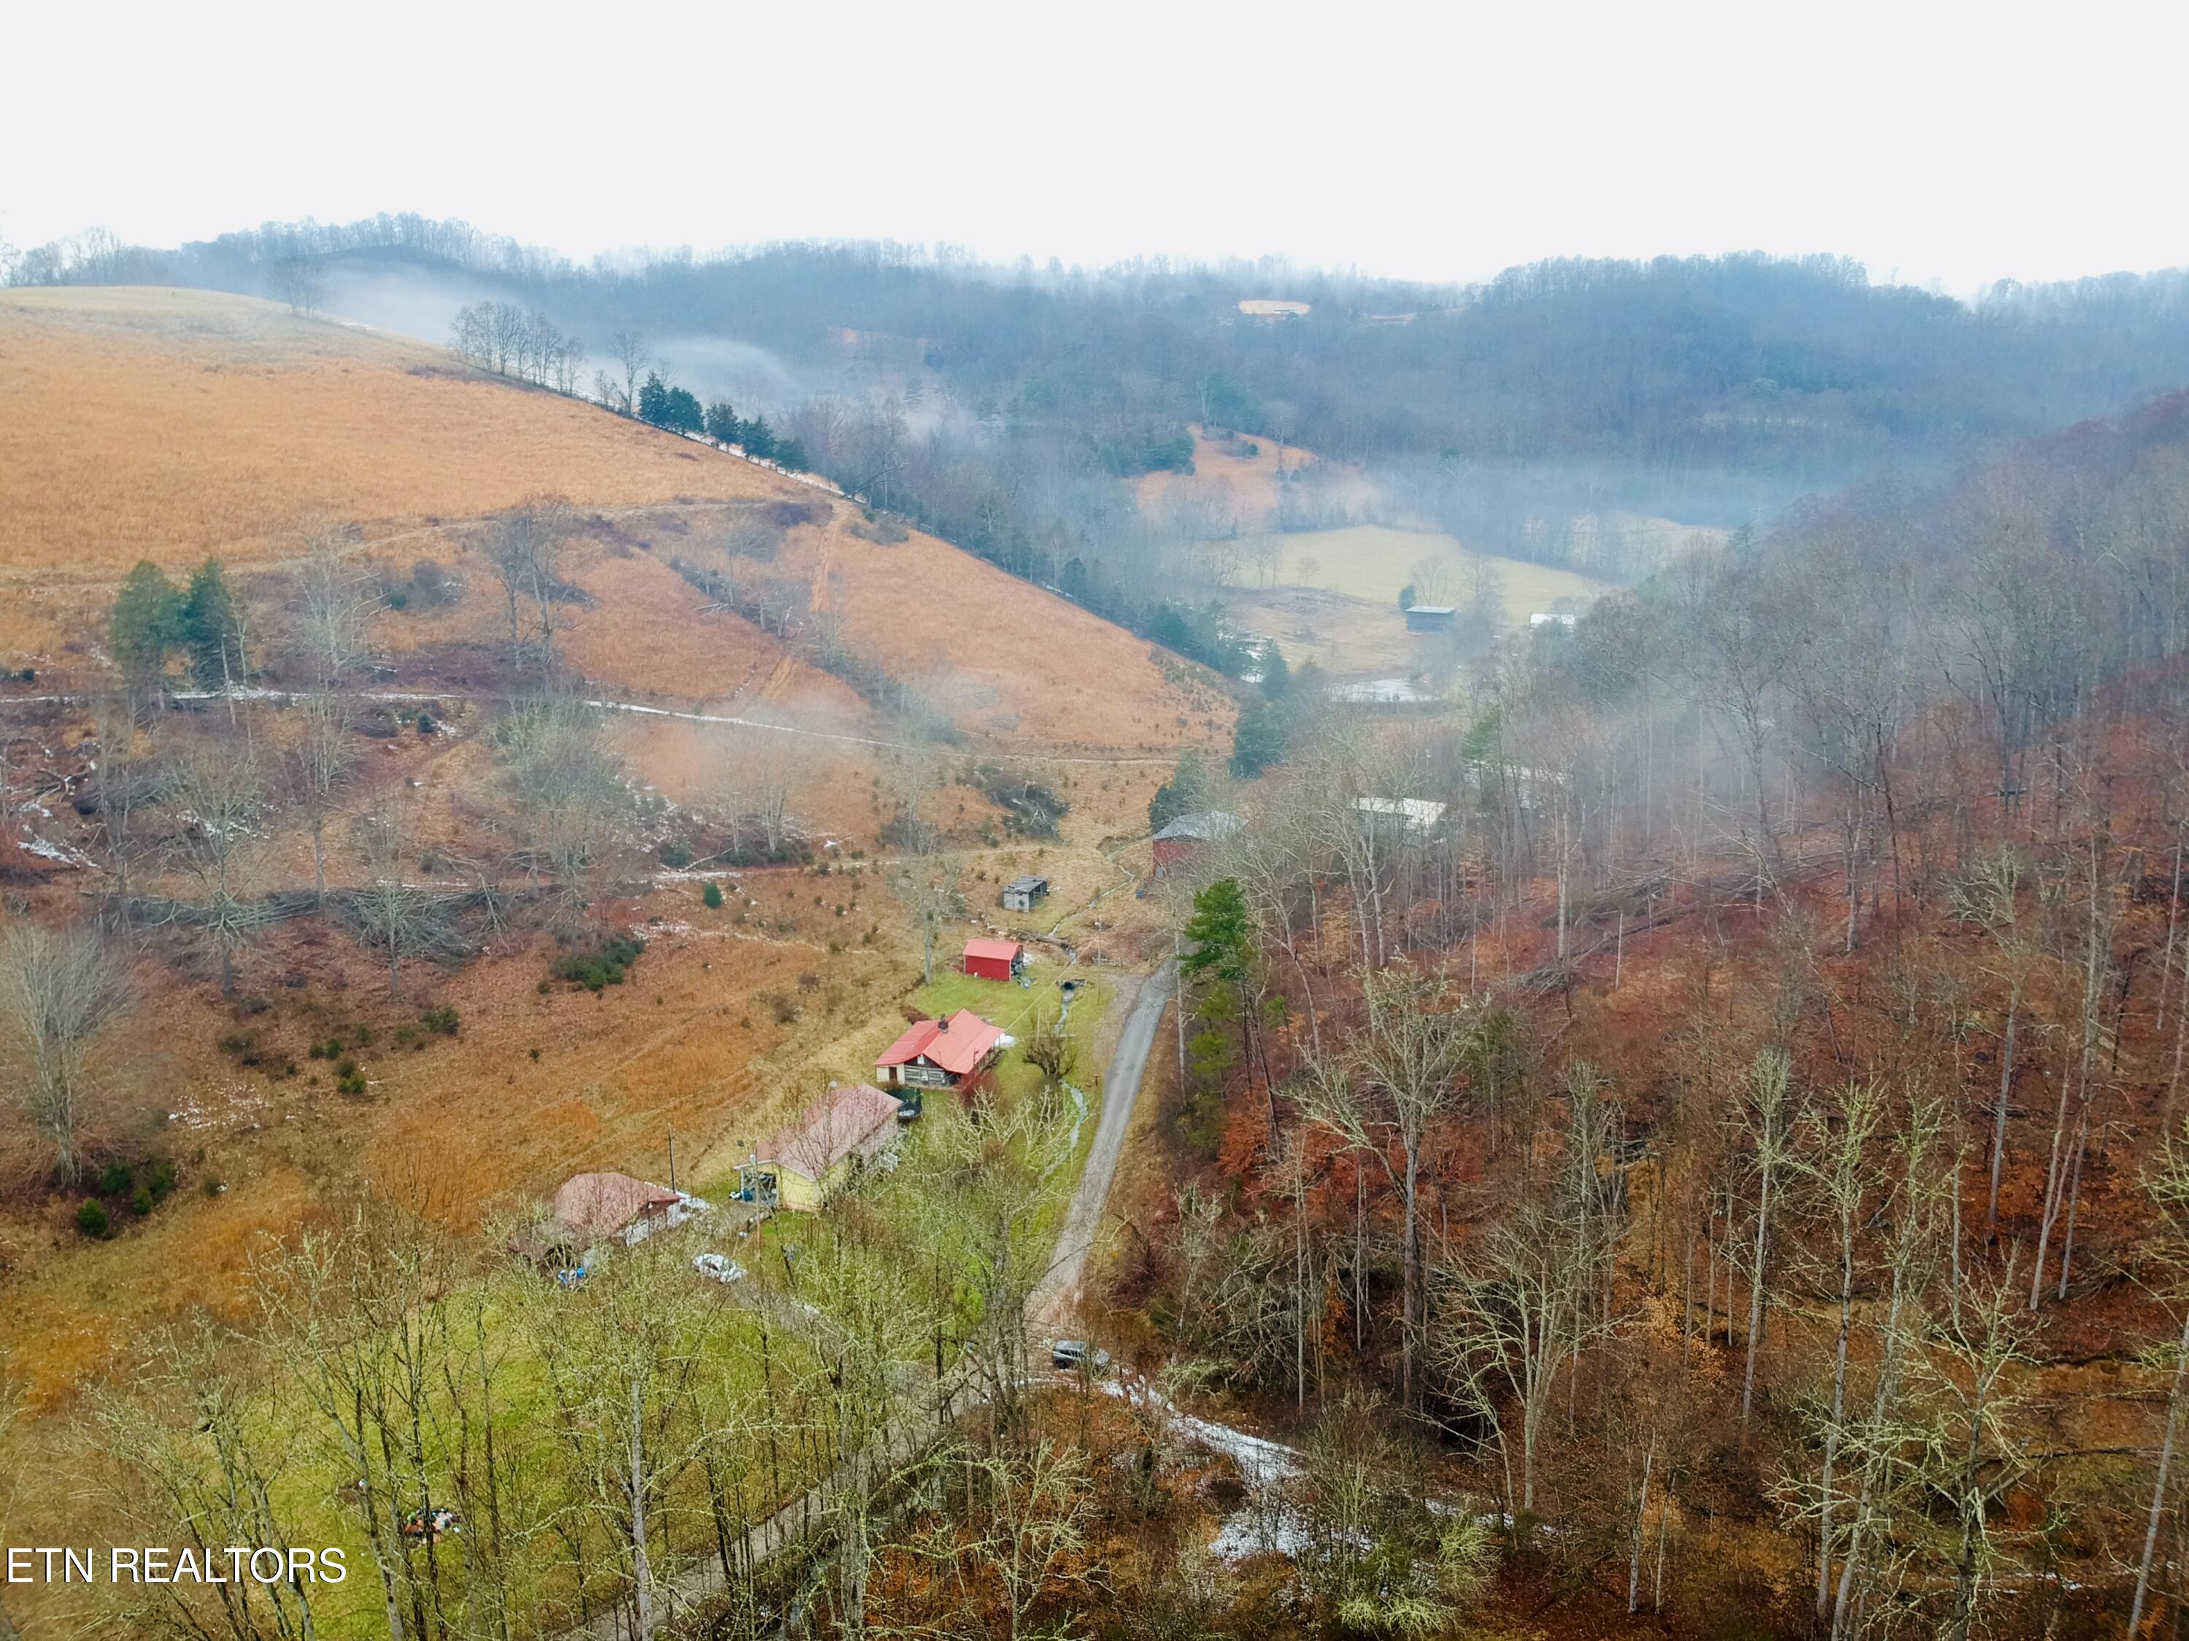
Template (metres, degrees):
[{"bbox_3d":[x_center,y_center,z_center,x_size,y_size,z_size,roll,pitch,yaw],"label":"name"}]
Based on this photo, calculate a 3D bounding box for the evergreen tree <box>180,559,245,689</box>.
[{"bbox_3d":[-123.800,-27.520,222.000,9.130,18.530,9.130,0,15,0],"label":"evergreen tree"}]

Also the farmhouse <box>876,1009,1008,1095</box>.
[{"bbox_3d":[-17.400,25.740,180.700,10.800,4.900,13.200,4,16,14],"label":"farmhouse"}]

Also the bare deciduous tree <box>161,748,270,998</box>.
[{"bbox_3d":[-85.070,5.390,153.000,10.430,25.420,10.430,0,15,0],"label":"bare deciduous tree"}]

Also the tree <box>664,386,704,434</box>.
[{"bbox_3d":[-97.360,-97.540,375.000,9.330,10.990,9.330,0,15,0],"label":"tree"}]

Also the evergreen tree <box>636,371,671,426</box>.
[{"bbox_3d":[-105.850,-101.300,380.000,8.220,12.710,8.220,0,15,0],"label":"evergreen tree"}]

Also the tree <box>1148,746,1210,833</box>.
[{"bbox_3d":[13.780,-4.440,260.000,9.840,15.360,9.840,0,15,0],"label":"tree"}]

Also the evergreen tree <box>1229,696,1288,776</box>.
[{"bbox_3d":[31.670,-15.950,305.000,11.550,16.170,11.550,0,15,0],"label":"evergreen tree"}]

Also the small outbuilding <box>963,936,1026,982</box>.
[{"bbox_3d":[-13.090,18.020,204.900,6.800,3.900,4.300,6,16,21],"label":"small outbuilding"}]

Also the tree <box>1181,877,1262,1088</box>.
[{"bbox_3d":[12.810,16.550,160.000,8.140,22.850,8.140,0,15,0],"label":"tree"}]

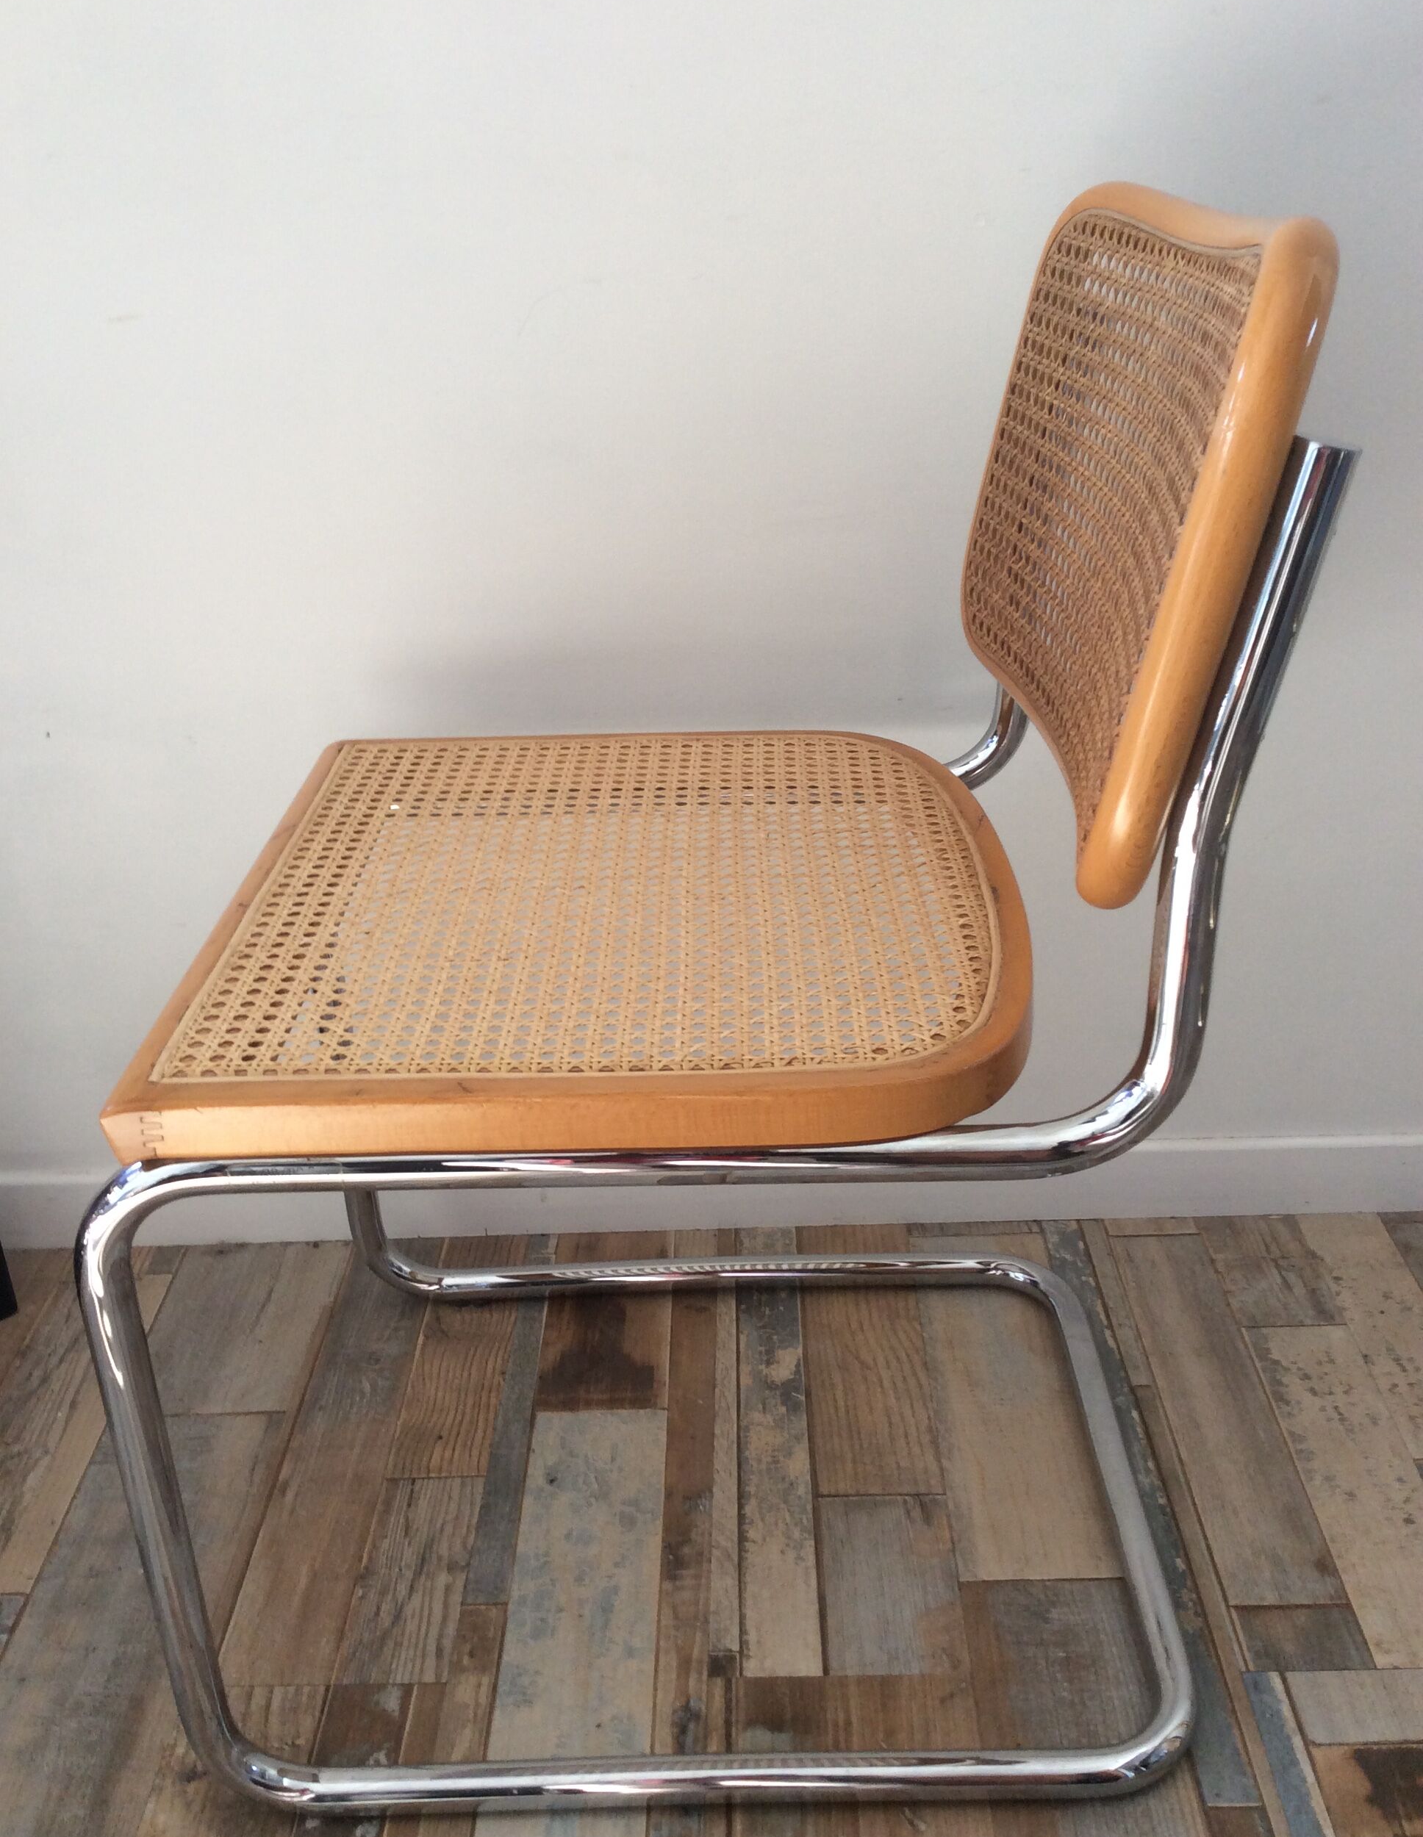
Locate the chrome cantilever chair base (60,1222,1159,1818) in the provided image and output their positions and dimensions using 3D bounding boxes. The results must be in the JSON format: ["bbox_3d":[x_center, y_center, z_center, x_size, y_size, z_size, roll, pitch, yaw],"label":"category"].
[{"bbox_3d":[-0.009,0.195,1.084,0.558,0.419,0.483,-2,25,2],"label":"chrome cantilever chair base"}]

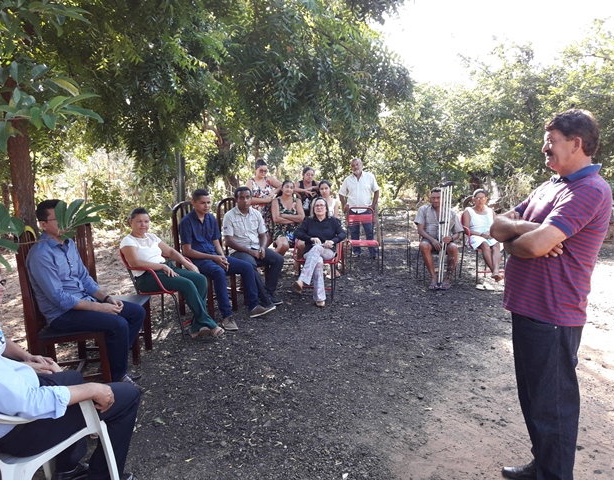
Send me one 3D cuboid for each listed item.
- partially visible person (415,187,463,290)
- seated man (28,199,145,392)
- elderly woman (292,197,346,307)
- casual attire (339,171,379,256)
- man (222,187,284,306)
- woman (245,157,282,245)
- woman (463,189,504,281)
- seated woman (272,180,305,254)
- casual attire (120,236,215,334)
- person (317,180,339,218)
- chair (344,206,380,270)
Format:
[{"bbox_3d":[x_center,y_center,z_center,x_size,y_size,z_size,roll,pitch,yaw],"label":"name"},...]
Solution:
[{"bbox_3d":[1.610,-0.045,6.421,0.530,1.210,0.700,0,7,3],"label":"partially visible person"},{"bbox_3d":[-1.440,0.362,3.426,0.770,1.270,0.510,1,7,12],"label":"seated man"},{"bbox_3d":[0.169,0.086,6.037,0.600,1.190,0.800,1,7,6],"label":"elderly woman"},{"bbox_3d":[0.911,-0.438,9.016,0.660,1.520,0.330,1,7,7],"label":"casual attire"},{"bbox_3d":[-0.570,0.024,5.764,0.520,1.230,0.830,-4,8,-30],"label":"man"},{"bbox_3d":[-0.580,-0.273,6.766,0.560,1.580,0.420,-1,7,-11],"label":"woman"},{"bbox_3d":[2.368,-0.080,7.001,0.480,1.210,0.700,-1,7,-10],"label":"woman"},{"bbox_3d":[-0.268,-0.184,7.696,0.500,1.330,0.750,-1,7,-6],"label":"seated woman"},{"bbox_3d":[-1.250,0.289,4.618,0.820,0.980,0.500,4,8,32],"label":"casual attire"},{"bbox_3d":[0.300,-0.131,6.884,0.450,1.270,0.720,0,7,-3],"label":"person"},{"bbox_3d":[0.839,0.001,7.865,0.450,0.920,0.480,-1,7,-5],"label":"chair"}]

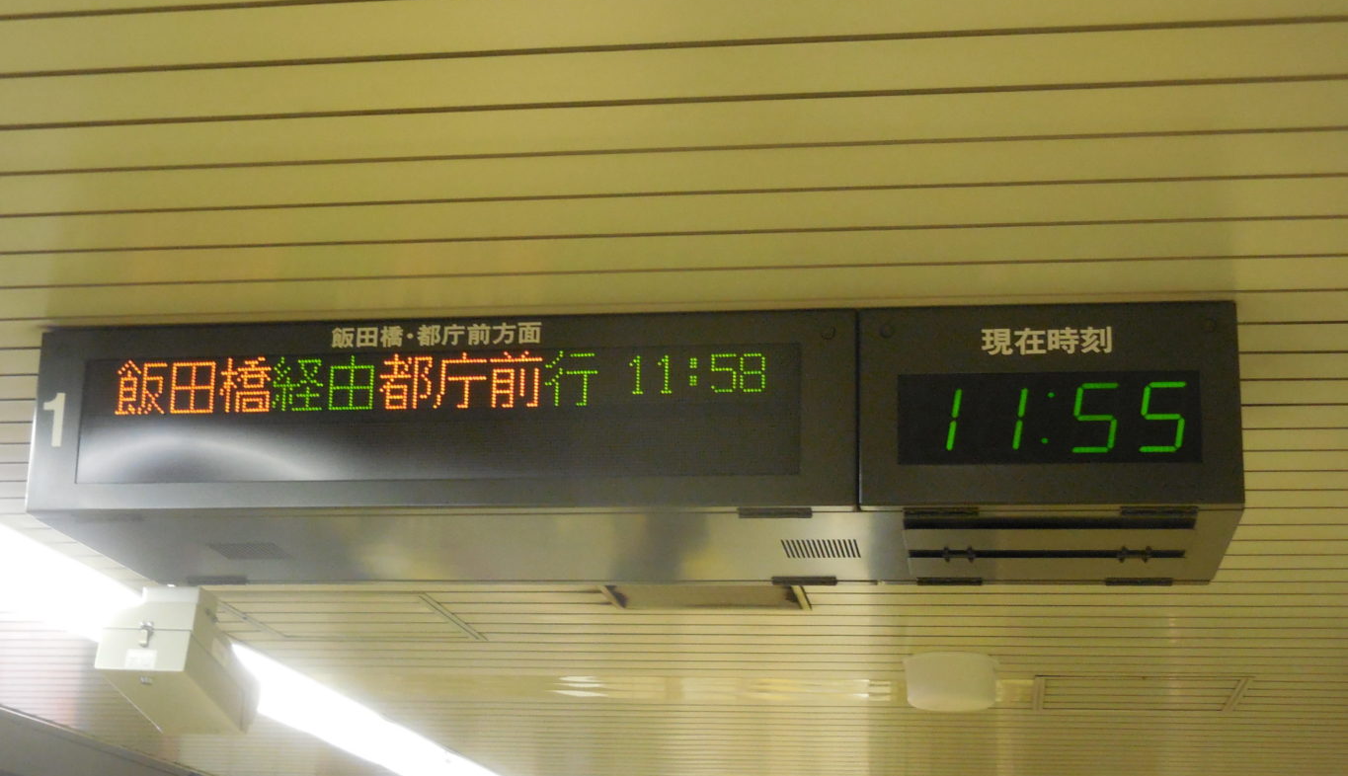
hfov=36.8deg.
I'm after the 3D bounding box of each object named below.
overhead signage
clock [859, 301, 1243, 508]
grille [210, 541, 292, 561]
[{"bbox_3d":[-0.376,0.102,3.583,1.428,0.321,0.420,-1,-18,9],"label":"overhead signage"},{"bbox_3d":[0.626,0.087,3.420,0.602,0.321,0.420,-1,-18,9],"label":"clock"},{"bbox_3d":[-0.777,0.301,3.726,0.129,0.015,0.120,-1,-18,9],"label":"grille"}]

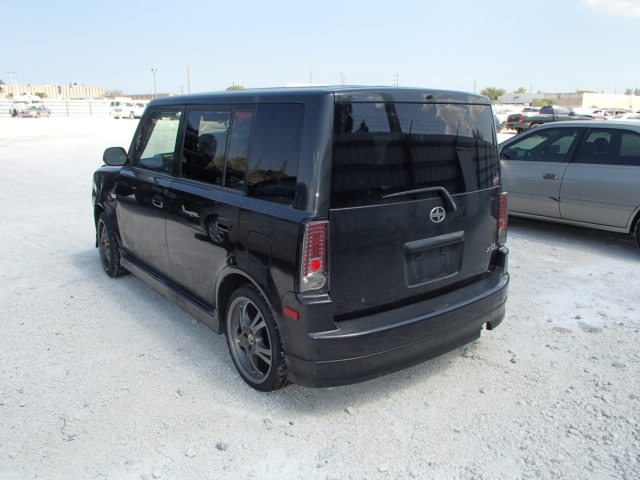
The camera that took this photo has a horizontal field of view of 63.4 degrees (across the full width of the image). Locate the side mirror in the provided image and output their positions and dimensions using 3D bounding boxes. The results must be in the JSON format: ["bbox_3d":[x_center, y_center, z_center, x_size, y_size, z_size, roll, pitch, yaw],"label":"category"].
[{"bbox_3d":[-1.527,-0.625,3.857,0.180,0.140,0.120,-11,19,-38],"label":"side mirror"}]

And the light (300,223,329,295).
[{"bbox_3d":[-0.022,0.088,2.367,0.130,0.355,0.120,-11,19,-38],"label":"light"}]

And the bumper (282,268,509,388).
[{"bbox_3d":[0.548,0.377,2.944,1.670,0.465,0.375,-11,19,-38],"label":"bumper"}]

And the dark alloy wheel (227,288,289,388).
[{"bbox_3d":[-0.319,0.542,2.946,0.205,0.587,0.587,-11,19,-38],"label":"dark alloy wheel"}]

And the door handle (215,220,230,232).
[{"bbox_3d":[-0.546,-0.072,2.863,0.050,0.060,0.170,-11,19,-38],"label":"door handle"}]

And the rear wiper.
[{"bbox_3d":[0.516,-0.185,2.668,0.570,0.160,0.060,-11,19,-38],"label":"rear wiper"}]

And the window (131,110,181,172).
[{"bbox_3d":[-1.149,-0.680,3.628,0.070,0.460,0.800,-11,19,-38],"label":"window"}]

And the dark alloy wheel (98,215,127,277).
[{"bbox_3d":[-1.901,0.040,4.816,0.205,0.587,0.587,-9,17,-33],"label":"dark alloy wheel"}]

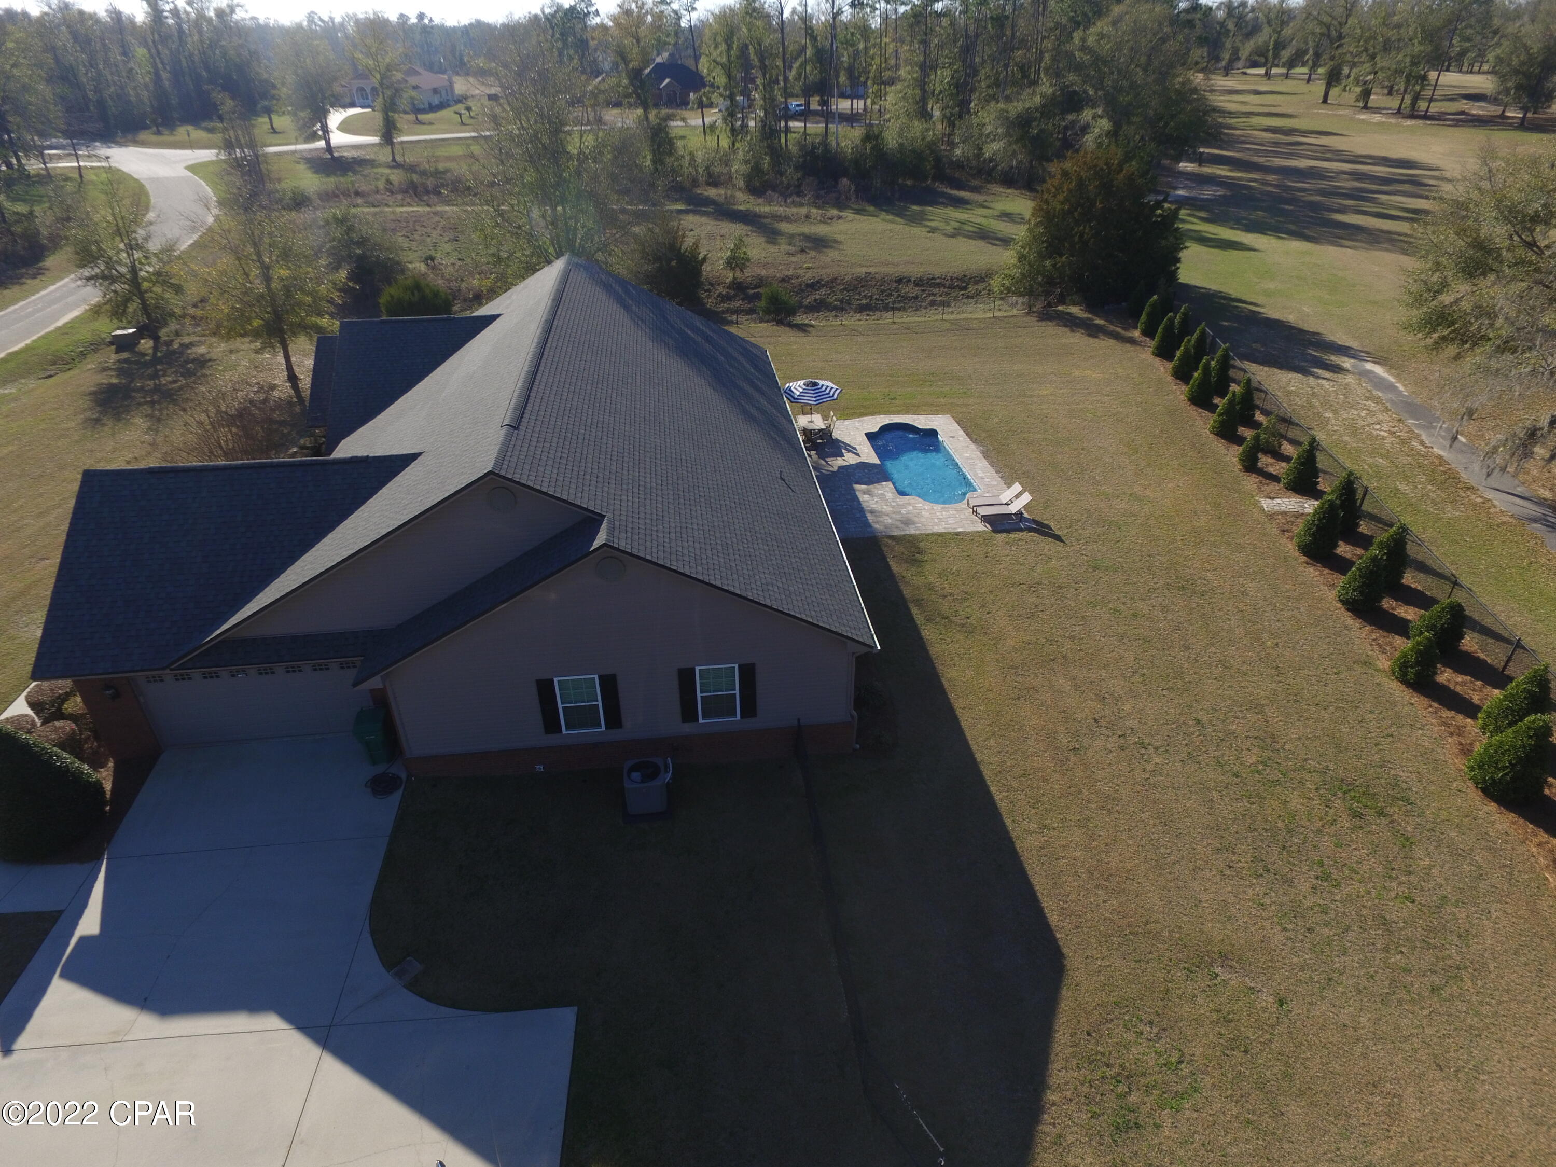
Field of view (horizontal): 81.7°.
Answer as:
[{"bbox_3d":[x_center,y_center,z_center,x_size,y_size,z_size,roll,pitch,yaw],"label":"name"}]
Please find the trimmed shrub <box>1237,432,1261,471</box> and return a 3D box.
[{"bbox_3d":[19.159,-5.386,36.265,0.880,1.570,0.880,-4,31,-6],"label":"trimmed shrub"}]

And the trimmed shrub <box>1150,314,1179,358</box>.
[{"bbox_3d":[20.570,-13.060,47.347,1.300,2.150,1.300,-4,32,-6],"label":"trimmed shrub"}]

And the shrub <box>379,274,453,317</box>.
[{"bbox_3d":[-21.592,-16.595,53.415,4.100,2.950,4.100,-4,31,-6],"label":"shrub"}]

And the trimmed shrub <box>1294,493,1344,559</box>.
[{"bbox_3d":[18.369,-2.053,30.249,1.400,2.070,1.400,-4,31,-6],"label":"trimmed shrub"}]

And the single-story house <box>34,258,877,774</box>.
[{"bbox_3d":[-7.840,-3.877,27.121,17.600,7.280,20.700,-4,32,-6],"label":"single-story house"}]

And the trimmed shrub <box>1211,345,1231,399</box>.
[{"bbox_3d":[21.594,-10.277,43.558,0.950,2.420,0.950,-4,31,-6],"label":"trimmed shrub"}]

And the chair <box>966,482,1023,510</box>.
[{"bbox_3d":[7.934,-3.092,32.787,1.820,0.950,0.670,-4,31,-6],"label":"chair"}]

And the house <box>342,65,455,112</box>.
[{"bbox_3d":[-73.267,-93.048,168.665,18.500,6.600,15.000,0,32,0],"label":"house"}]

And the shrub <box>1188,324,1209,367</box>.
[{"bbox_3d":[21.762,-12.315,46.151,1.150,2.150,1.150,-4,32,-6],"label":"shrub"}]

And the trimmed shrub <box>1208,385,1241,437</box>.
[{"bbox_3d":[19.722,-7.549,39.390,1.200,2.050,1.200,-4,31,-6],"label":"trimmed shrub"}]

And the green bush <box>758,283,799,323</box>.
[{"bbox_3d":[0.013,-17.046,54.891,2.350,2.360,2.350,-4,31,-6],"label":"green bush"}]

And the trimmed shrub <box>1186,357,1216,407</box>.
[{"bbox_3d":[19.738,-9.429,41.562,1.400,2.150,1.400,-4,32,-6],"label":"trimmed shrub"}]

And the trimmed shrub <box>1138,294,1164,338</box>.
[{"bbox_3d":[21.908,-15.620,52.505,1.300,2.340,1.300,-4,31,-6],"label":"trimmed shrub"}]

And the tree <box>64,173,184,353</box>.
[{"bbox_3d":[-35.273,-17.536,48.870,5.800,8.500,5.800,-4,32,-6],"label":"tree"}]

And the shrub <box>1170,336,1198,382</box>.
[{"bbox_3d":[20.274,-11.202,44.433,1.250,2.100,1.250,-4,32,-6],"label":"shrub"}]

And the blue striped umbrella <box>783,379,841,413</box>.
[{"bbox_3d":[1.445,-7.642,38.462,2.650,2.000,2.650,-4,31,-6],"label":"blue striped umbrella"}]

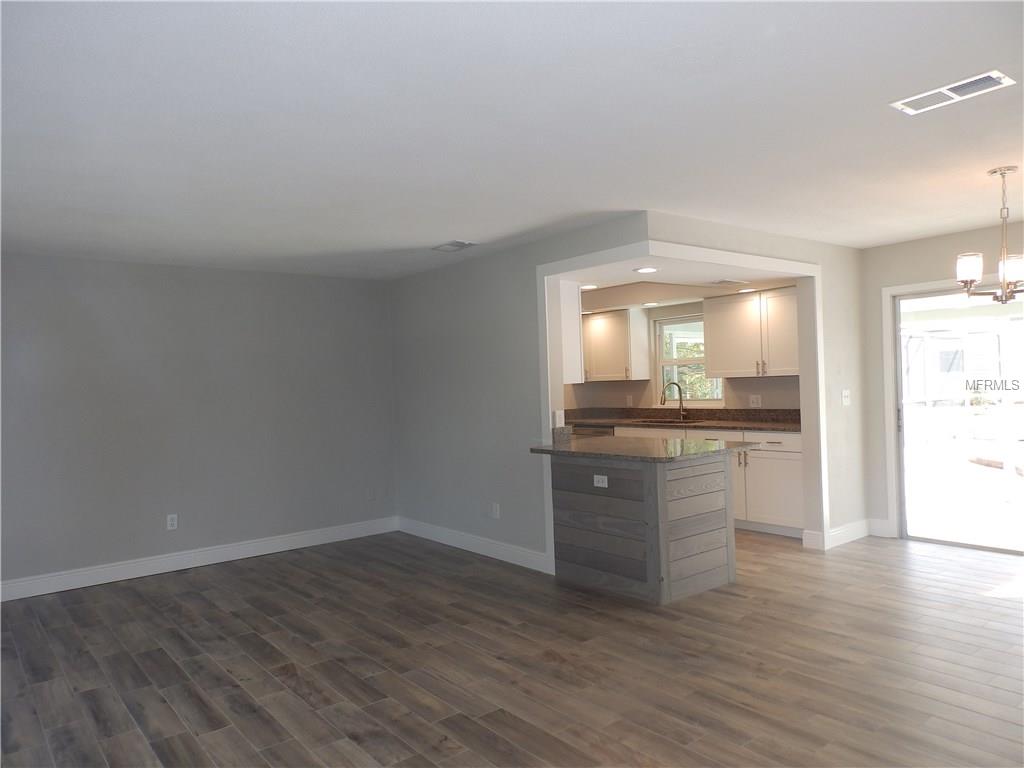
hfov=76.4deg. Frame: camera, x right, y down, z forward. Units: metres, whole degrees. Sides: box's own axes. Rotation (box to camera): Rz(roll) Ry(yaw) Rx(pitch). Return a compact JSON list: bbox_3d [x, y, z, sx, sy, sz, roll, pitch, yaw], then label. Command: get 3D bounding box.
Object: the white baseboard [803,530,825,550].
[{"bbox_3d":[2.429,1.259,5.246,0.020,0.139,0.167,-2,0,-41],"label":"white baseboard"}]

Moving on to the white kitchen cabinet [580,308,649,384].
[{"bbox_3d":[1.171,-0.420,7.445,0.326,0.780,0.741,-2,0,-37],"label":"white kitchen cabinet"}]

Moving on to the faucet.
[{"bbox_3d":[1.725,0.188,6.979,0.240,0.413,0.105,-2,0,-41],"label":"faucet"}]

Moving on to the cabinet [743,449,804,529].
[{"bbox_3d":[2.410,0.864,5.593,0.543,0.617,0.548,-2,0,-37],"label":"cabinet"}]

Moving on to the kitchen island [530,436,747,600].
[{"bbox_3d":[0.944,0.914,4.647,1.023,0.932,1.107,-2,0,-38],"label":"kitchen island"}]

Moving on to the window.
[{"bbox_3d":[1.930,-0.263,7.097,0.100,0.964,0.792,-2,0,-41],"label":"window"}]

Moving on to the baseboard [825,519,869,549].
[{"bbox_3d":[2.727,1.211,5.272,0.677,0.138,0.018,-2,0,-37],"label":"baseboard"}]

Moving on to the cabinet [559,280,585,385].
[{"bbox_3d":[0.259,-0.383,5.139,0.326,0.780,0.494,-2,0,-37],"label":"cabinet"}]

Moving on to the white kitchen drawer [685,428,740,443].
[{"bbox_3d":[2.004,0.499,6.025,0.445,0.153,0.608,-2,0,-37],"label":"white kitchen drawer"}]

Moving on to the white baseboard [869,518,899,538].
[{"bbox_3d":[3.154,1.233,5.521,0.020,0.139,0.208,-2,0,-41],"label":"white baseboard"}]

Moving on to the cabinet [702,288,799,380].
[{"bbox_3d":[2.453,-0.466,6.193,0.321,0.789,1.155,-2,0,-41],"label":"cabinet"}]

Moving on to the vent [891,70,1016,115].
[{"bbox_3d":[1.639,-1.074,2.432,0.190,0.017,0.345,-2,0,-37],"label":"vent"}]

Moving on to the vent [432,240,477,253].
[{"bbox_3d":[-0.438,-1.034,4.926,0.190,0.020,0.334,-2,0,-41],"label":"vent"}]

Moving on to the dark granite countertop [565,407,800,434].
[{"bbox_3d":[1.680,0.360,6.869,0.633,0.162,3.226,-2,0,-41],"label":"dark granite countertop"}]

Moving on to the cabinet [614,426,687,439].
[{"bbox_3d":[1.540,0.517,6.634,0.445,0.153,0.919,-2,0,-37],"label":"cabinet"}]

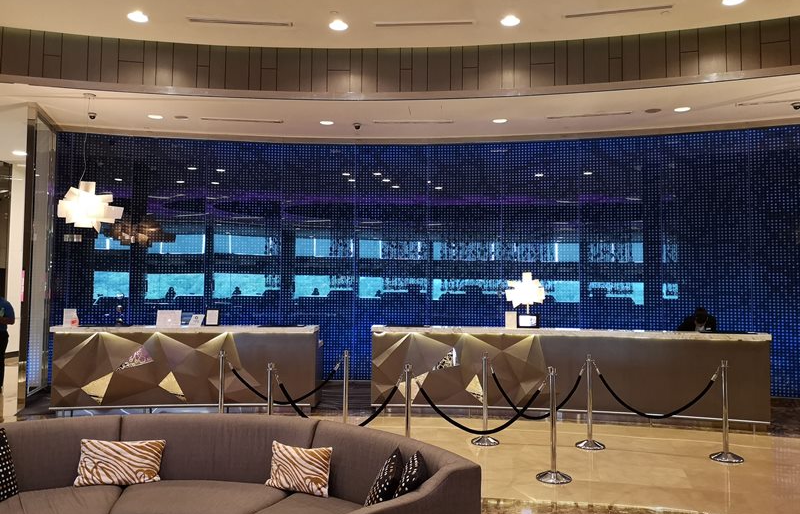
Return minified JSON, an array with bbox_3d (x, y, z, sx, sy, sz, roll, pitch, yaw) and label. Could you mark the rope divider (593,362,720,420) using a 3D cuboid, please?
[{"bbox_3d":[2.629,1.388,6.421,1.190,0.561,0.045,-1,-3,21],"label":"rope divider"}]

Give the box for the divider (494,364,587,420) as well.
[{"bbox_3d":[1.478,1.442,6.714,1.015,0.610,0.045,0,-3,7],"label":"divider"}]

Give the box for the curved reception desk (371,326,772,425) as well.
[{"bbox_3d":[2.045,1.487,7.975,4.900,1.125,0.900,0,-3,10],"label":"curved reception desk"}]

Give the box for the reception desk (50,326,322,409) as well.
[{"bbox_3d":[-2.760,1.500,8.359,3.320,1.150,0.720,1,-3,-7],"label":"reception desk"}]

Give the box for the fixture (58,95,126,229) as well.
[{"bbox_3d":[-4.347,-1.319,8.765,0.900,1.971,0.850,1,-3,-17],"label":"fixture"}]

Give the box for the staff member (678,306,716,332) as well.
[{"bbox_3d":[3.864,1.380,8.137,0.500,1.454,0.420,-1,-3,19],"label":"staff member"}]

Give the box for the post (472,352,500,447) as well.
[{"bbox_3d":[0.915,1.500,6.656,0.310,0.955,0.310,0,-3,0],"label":"post"}]

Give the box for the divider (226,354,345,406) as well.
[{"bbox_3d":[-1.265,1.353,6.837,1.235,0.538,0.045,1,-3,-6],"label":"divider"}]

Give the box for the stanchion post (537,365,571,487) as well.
[{"bbox_3d":[1.338,1.443,5.424,0.310,0.955,0.310,0,-3,0],"label":"stanchion post"}]

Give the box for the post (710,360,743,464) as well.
[{"bbox_3d":[3.187,1.488,6.095,0.310,0.955,0.310,0,-3,0],"label":"post"}]

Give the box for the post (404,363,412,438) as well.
[{"bbox_3d":[0.074,1.457,5.622,0.320,0.970,0.320,0,-3,0],"label":"post"}]

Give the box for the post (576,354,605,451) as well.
[{"bbox_3d":[1.993,1.501,6.531,0.310,0.955,0.310,0,-3,0],"label":"post"}]

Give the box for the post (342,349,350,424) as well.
[{"bbox_3d":[-0.597,1.523,6.893,0.320,0.970,0.320,0,-3,0],"label":"post"}]

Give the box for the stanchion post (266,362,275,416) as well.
[{"bbox_3d":[-1.177,1.451,5.651,0.320,0.970,0.320,0,-3,0],"label":"stanchion post"}]

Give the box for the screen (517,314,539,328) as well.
[{"bbox_3d":[1.669,0.840,8.145,0.275,0.175,0.050,0,-3,7],"label":"screen"}]

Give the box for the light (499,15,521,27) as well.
[{"bbox_3d":[1.385,-2.978,7.819,0.210,0.060,0.210,0,-3,0],"label":"light"}]

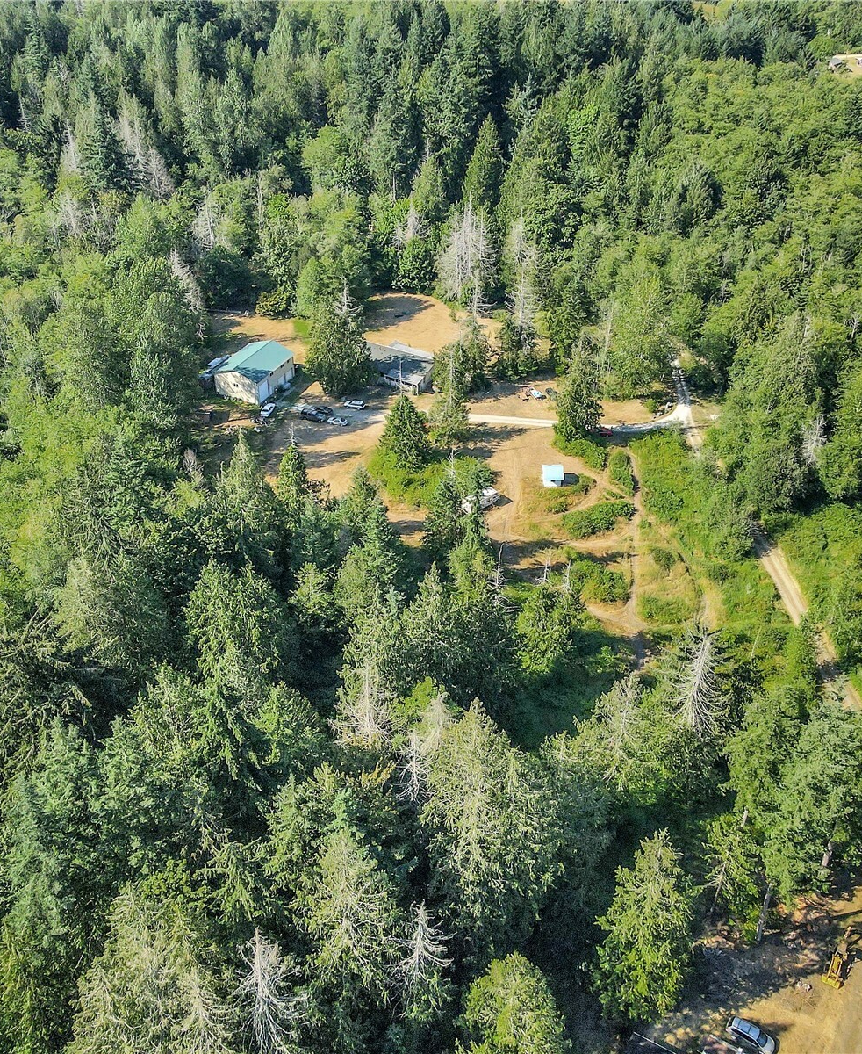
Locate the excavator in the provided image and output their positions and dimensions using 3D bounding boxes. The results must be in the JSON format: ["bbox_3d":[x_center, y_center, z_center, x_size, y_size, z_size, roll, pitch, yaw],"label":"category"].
[{"bbox_3d":[44.295,46.346,105.542,2.050,2.800,6.199,18,38,25],"label":"excavator"}]

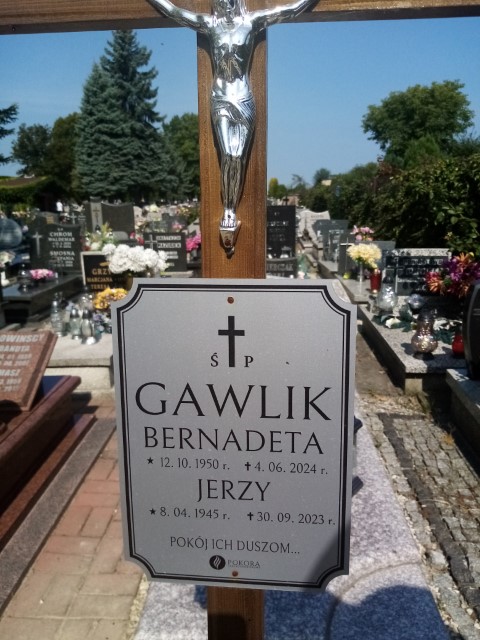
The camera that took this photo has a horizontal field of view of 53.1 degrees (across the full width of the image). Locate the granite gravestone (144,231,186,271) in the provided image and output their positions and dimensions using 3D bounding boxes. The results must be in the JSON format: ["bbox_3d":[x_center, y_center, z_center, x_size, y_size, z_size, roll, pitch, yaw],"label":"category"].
[{"bbox_3d":[-1.049,-0.963,6.834,0.621,0.563,0.100,1,15,3],"label":"granite gravestone"}]

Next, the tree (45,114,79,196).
[{"bbox_3d":[-16.524,-15.090,45.650,4.356,8.221,4.356,1,15,3],"label":"tree"}]

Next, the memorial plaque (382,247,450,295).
[{"bbox_3d":[1.890,-0.510,5.154,0.710,0.524,0.120,1,15,3],"label":"memorial plaque"}]

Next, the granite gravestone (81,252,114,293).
[{"bbox_3d":[-1.389,-0.488,5.097,0.546,0.488,0.100,1,15,3],"label":"granite gravestone"}]

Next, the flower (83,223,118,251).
[{"bbox_3d":[-1.782,-1.039,6.140,0.409,0.405,0.340,1,15,3],"label":"flower"}]

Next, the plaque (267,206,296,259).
[{"bbox_3d":[0.538,-1.250,6.870,0.517,0.755,0.120,1,15,3],"label":"plaque"}]

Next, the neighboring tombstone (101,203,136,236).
[{"bbox_3d":[-2.603,-2.121,10.300,0.720,0.760,0.140,1,14,3],"label":"neighboring tombstone"}]

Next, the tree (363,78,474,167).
[{"bbox_3d":[10.395,-10.056,28.364,6.522,7.445,6.522,1,15,3],"label":"tree"}]

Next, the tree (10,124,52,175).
[{"bbox_3d":[-21.221,-16.040,49.536,4.500,8.044,4.500,1,15,3],"label":"tree"}]

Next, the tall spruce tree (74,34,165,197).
[{"bbox_3d":[-9.178,-15.335,37.302,6.970,12.711,6.970,1,15,3],"label":"tall spruce tree"}]

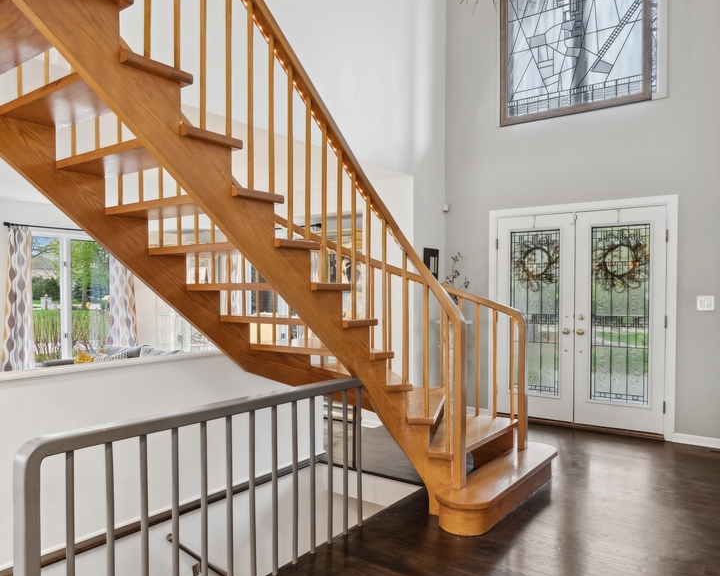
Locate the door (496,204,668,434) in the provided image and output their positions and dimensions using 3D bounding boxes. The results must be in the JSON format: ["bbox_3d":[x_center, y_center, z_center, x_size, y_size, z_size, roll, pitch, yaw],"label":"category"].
[{"bbox_3d":[2.073,0.285,5.495,1.562,2.024,0.080,1,1,37],"label":"door"}]

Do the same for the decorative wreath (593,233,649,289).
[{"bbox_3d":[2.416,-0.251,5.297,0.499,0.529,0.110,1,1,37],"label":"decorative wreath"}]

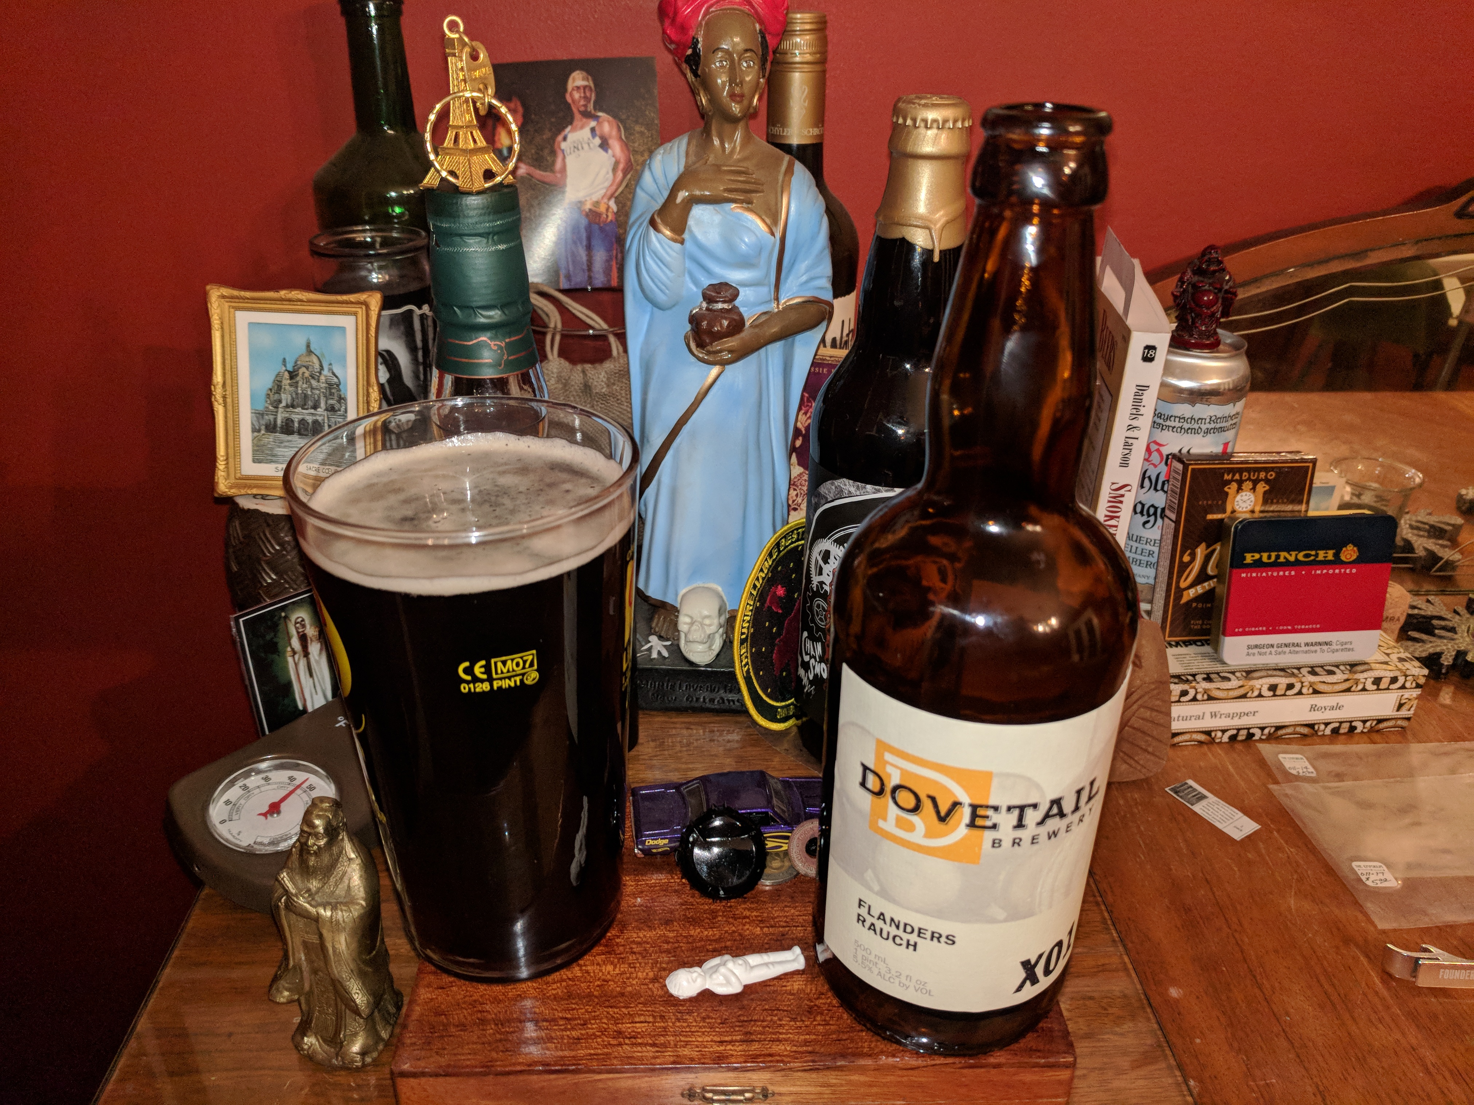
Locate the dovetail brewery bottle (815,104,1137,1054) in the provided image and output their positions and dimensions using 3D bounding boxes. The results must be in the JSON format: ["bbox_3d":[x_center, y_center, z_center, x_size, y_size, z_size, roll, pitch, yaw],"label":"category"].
[{"bbox_3d":[0.062,0.016,0.279,0.074,0.239,0.074,7,28,13],"label":"dovetail brewery bottle"}]

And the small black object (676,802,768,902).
[{"bbox_3d":[-0.004,0.097,0.357,0.030,0.030,0.007,-1,-14,-4],"label":"small black object"}]

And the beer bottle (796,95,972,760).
[{"bbox_3d":[0.070,-0.040,0.471,0.077,0.287,0.077,5,28,8],"label":"beer bottle"}]

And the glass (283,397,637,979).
[{"bbox_3d":[-0.069,0.044,0.314,0.087,0.154,0.087,-6,28,-13],"label":"glass"}]

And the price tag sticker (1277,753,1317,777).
[{"bbox_3d":[0.278,0.106,0.549,0.014,0.001,0.017,3,28,5],"label":"price tag sticker"}]

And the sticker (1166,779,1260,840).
[{"bbox_3d":[0.224,0.120,0.520,0.017,0.001,0.040,-16,32,-29],"label":"sticker"}]

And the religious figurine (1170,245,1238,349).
[{"bbox_3d":[0.262,-0.143,0.614,0.037,0.054,0.030,7,28,12],"label":"religious figurine"}]

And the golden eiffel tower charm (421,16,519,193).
[{"bbox_3d":[-0.090,-0.149,0.365,0.035,0.051,0.032,-5,28,-12],"label":"golden eiffel tower charm"}]

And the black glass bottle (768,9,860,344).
[{"bbox_3d":[0.027,-0.122,0.602,0.074,0.304,0.074,2,27,2],"label":"black glass bottle"}]

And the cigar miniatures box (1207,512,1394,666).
[{"bbox_3d":[0.291,0.018,0.571,0.085,0.077,0.015,-2,15,-5],"label":"cigar miniatures box"}]

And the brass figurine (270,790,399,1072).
[{"bbox_3d":[-0.132,0.123,0.360,0.041,0.098,0.035,6,28,10],"label":"brass figurine"}]

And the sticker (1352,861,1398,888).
[{"bbox_3d":[0.278,0.140,0.482,0.014,0.001,0.015,2,27,2],"label":"sticker"}]

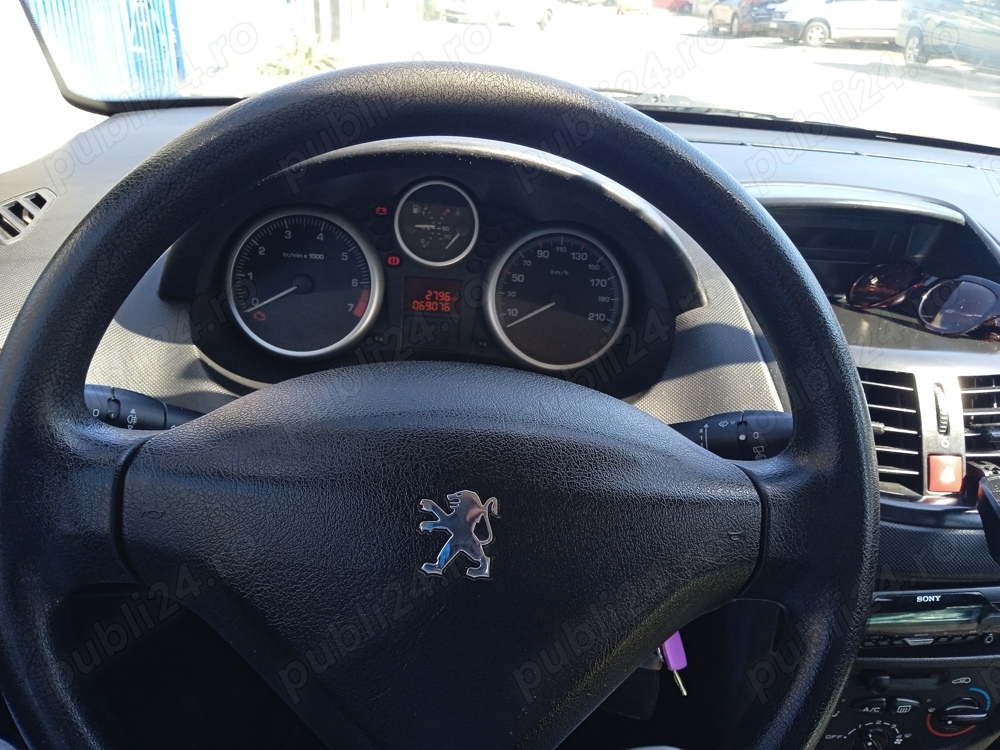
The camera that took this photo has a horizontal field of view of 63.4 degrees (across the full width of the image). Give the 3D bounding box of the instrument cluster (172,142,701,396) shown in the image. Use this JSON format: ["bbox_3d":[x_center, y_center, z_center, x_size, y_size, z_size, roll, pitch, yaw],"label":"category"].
[{"bbox_3d":[-0.044,-0.069,0.545,0.322,0.162,0.120,1,11,-5],"label":"instrument cluster"}]

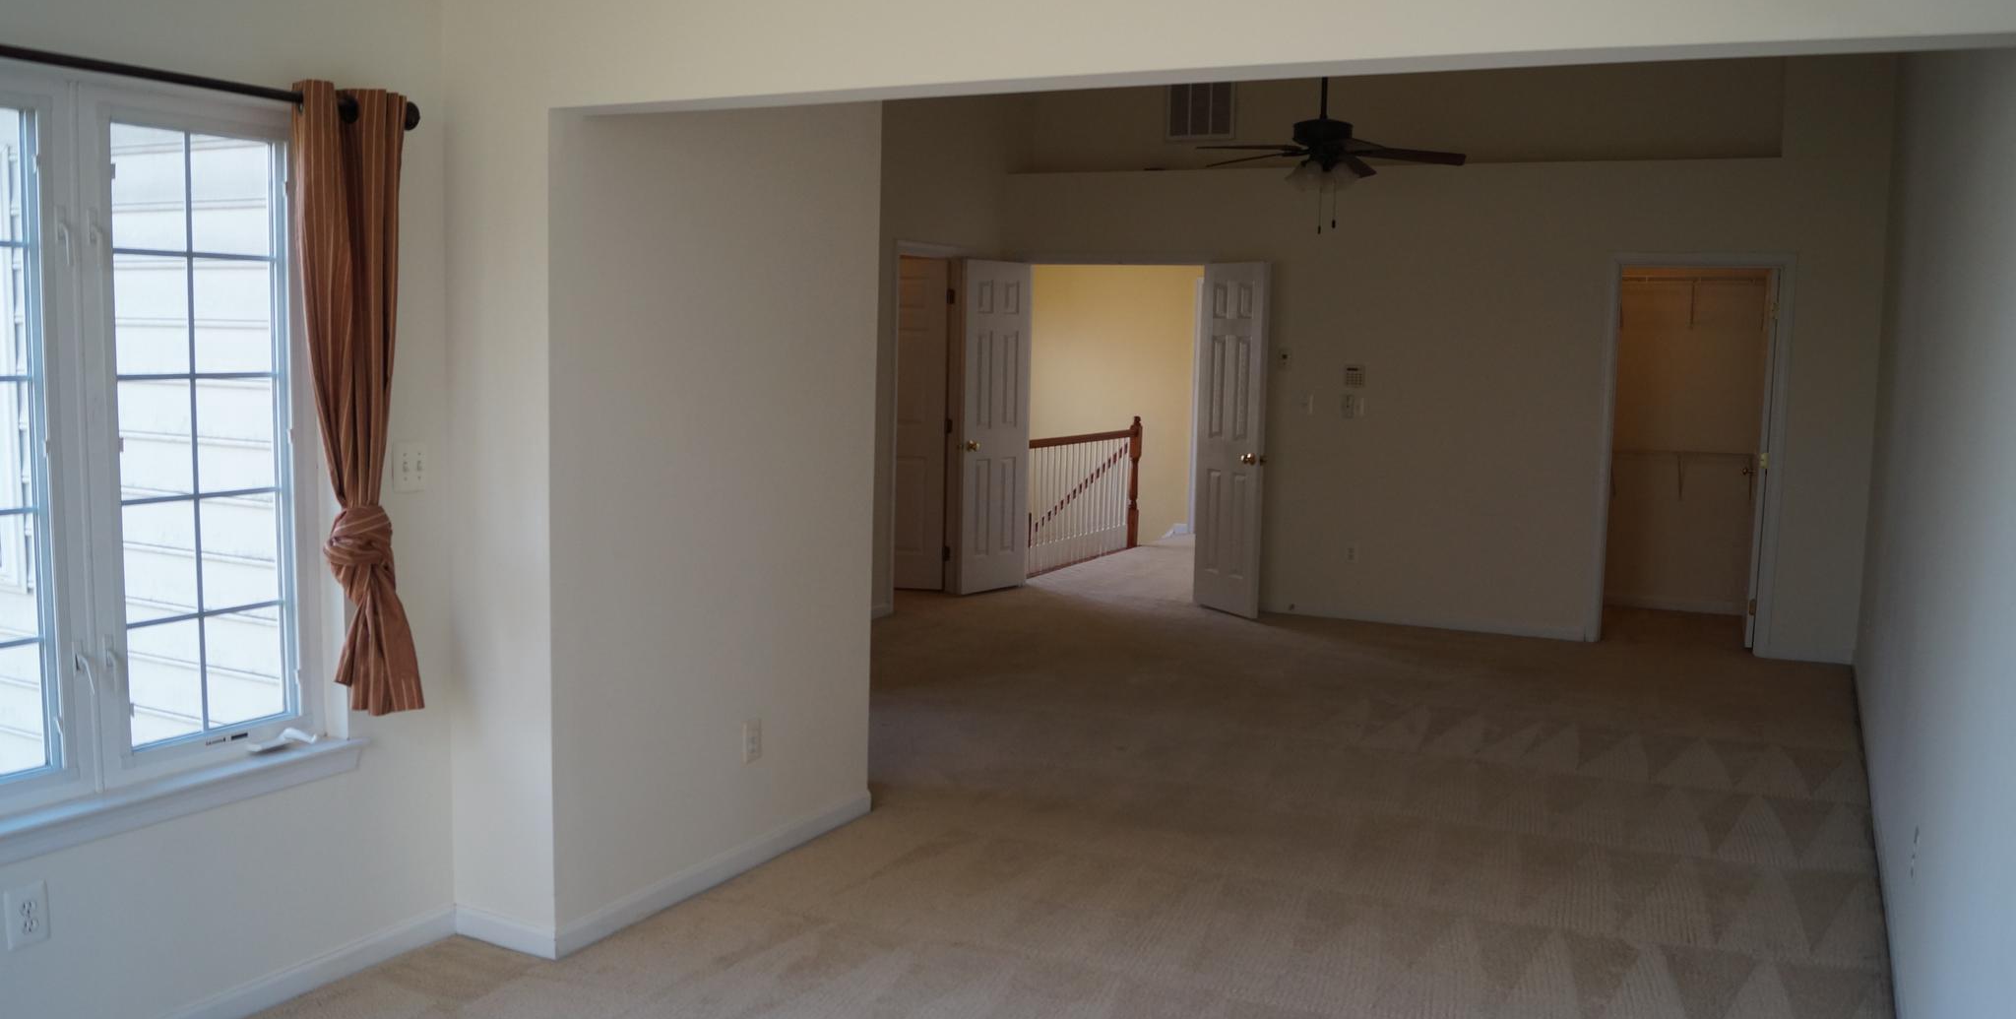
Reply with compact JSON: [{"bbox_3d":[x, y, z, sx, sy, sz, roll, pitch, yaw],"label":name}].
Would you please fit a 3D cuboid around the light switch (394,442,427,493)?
[{"bbox_3d":[-1.447,-0.102,3.670,0.012,0.118,0.116,5,7,28],"label":"light switch"}]

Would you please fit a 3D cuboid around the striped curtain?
[{"bbox_3d":[-1.472,-0.226,3.433,0.130,1.410,0.255,5,7,28],"label":"striped curtain"}]

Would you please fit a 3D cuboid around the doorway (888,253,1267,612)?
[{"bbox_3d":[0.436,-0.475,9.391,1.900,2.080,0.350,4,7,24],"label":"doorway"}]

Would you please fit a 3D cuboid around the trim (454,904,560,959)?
[{"bbox_3d":[-1.273,1.068,3.829,0.349,0.084,0.016,5,7,26],"label":"trim"}]

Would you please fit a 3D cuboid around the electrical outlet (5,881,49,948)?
[{"bbox_3d":[-1.913,0.792,2.947,0.012,0.116,0.073,5,7,28],"label":"electrical outlet"}]

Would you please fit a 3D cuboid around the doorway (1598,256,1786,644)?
[{"bbox_3d":[3.687,-0.273,8.185,0.820,2.070,0.130,4,7,24],"label":"doorway"}]

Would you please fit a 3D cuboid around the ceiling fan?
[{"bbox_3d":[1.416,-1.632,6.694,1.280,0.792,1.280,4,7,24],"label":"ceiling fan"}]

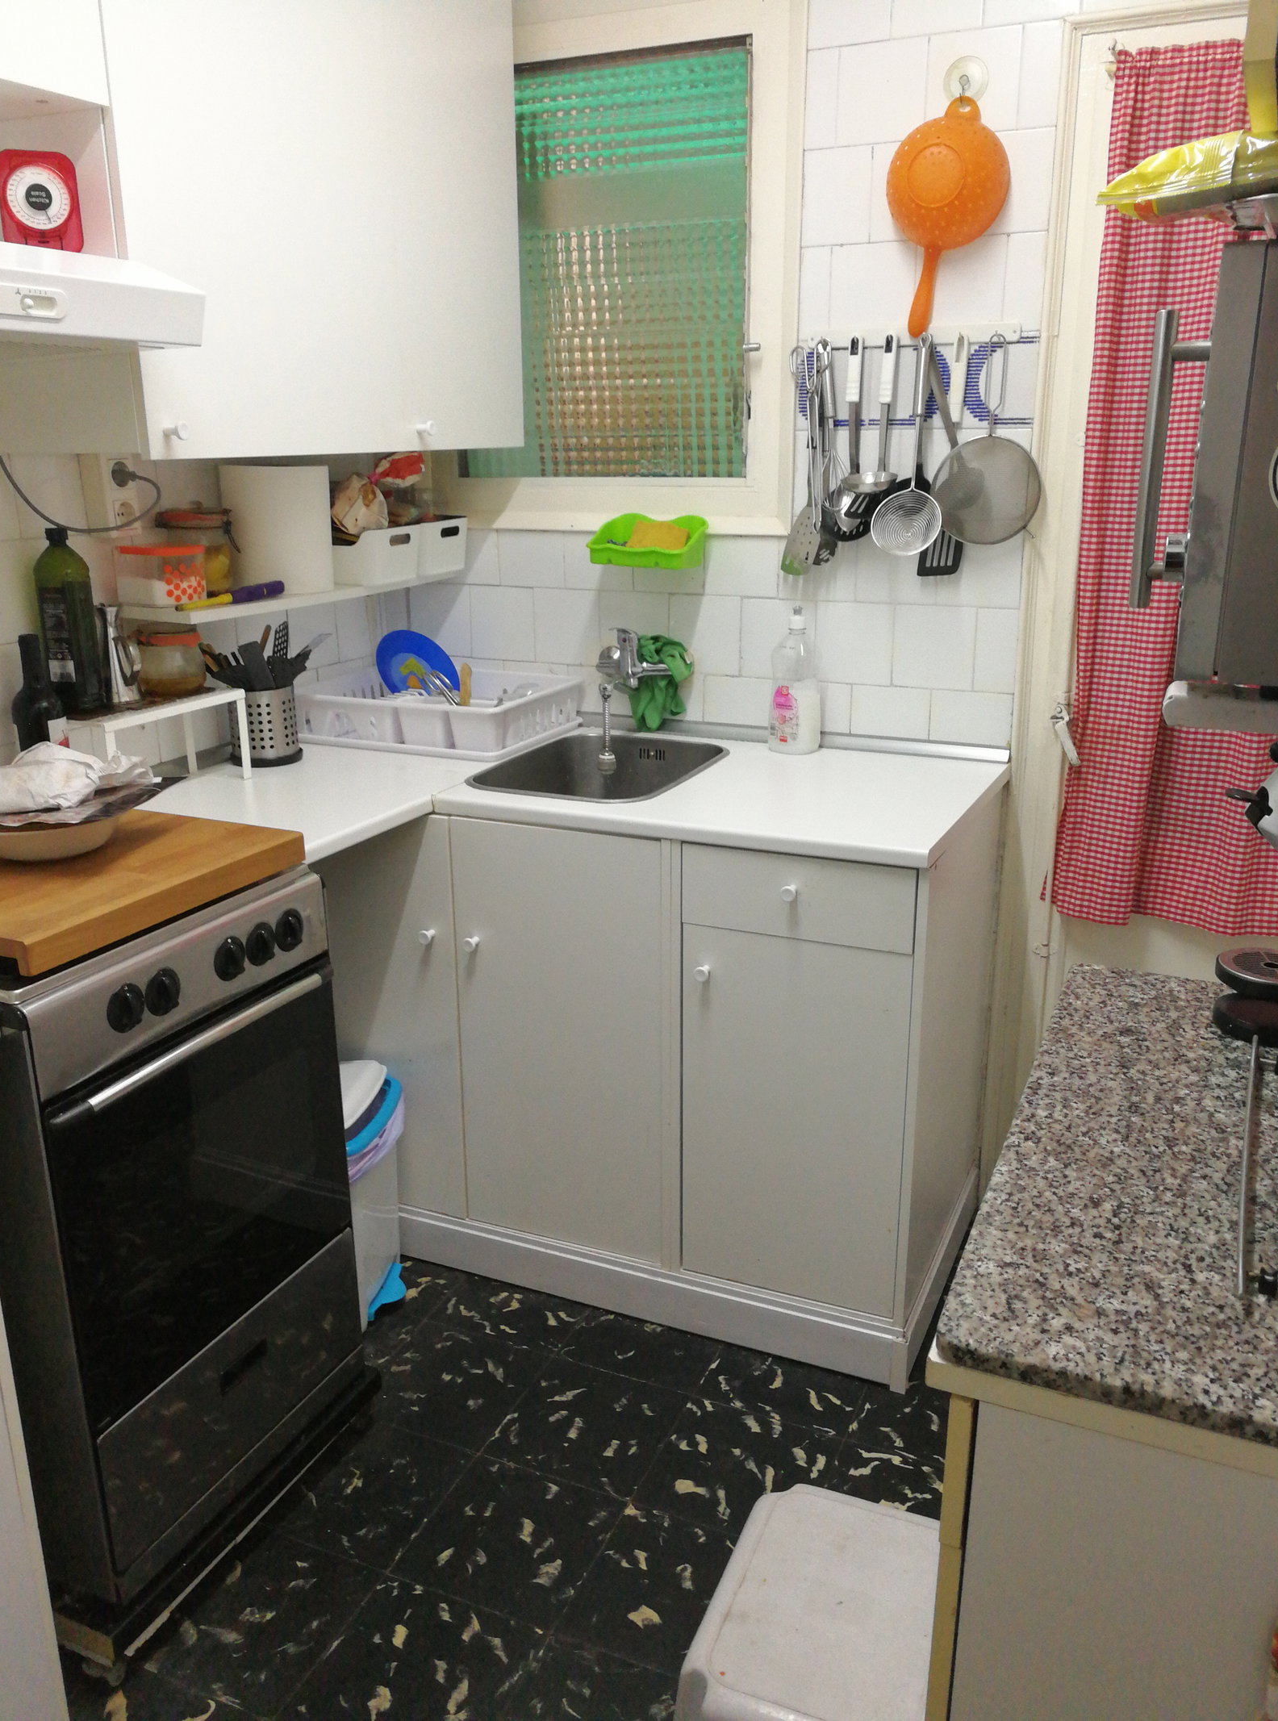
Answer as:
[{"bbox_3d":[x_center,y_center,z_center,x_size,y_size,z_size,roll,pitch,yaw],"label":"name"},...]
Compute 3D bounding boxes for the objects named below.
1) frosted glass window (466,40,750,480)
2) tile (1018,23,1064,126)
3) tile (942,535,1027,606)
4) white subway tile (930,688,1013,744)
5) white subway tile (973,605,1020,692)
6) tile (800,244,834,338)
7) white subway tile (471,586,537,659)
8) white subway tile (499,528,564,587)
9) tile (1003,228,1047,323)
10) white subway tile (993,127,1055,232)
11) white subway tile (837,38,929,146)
[{"bbox_3d":[-0.079,-1.103,2.540,0.612,0.732,0.030,7,18,23],"label":"frosted glass window"},{"bbox_3d":[0.641,-1.249,2.140,0.061,0.150,0.010,7,18,23],"label":"tile"},{"bbox_3d":[0.608,-0.523,2.368,0.149,0.151,0.010,7,18,23],"label":"tile"},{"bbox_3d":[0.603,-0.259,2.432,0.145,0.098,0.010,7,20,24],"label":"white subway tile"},{"bbox_3d":[0.642,-0.375,2.403,0.072,0.150,0.010,7,18,23],"label":"white subway tile"},{"bbox_3d":[0.310,-0.992,2.350,0.055,0.151,0.010,7,19,23],"label":"tile"},{"bbox_3d":[-0.280,-0.491,2.786,0.150,0.150,0.010,7,20,24],"label":"white subway tile"},{"bbox_3d":[-0.213,-0.611,2.726,0.149,0.112,0.010,7,18,23],"label":"white subway tile"},{"bbox_3d":[0.638,-0.951,2.212,0.066,0.151,0.010,7,19,23],"label":"tile"},{"bbox_3d":[0.593,-1.089,2.162,0.143,0.150,0.010,7,20,24],"label":"white subway tile"},{"bbox_3d":[0.399,-1.257,2.201,0.150,0.150,0.010,7,20,24],"label":"white subway tile"}]

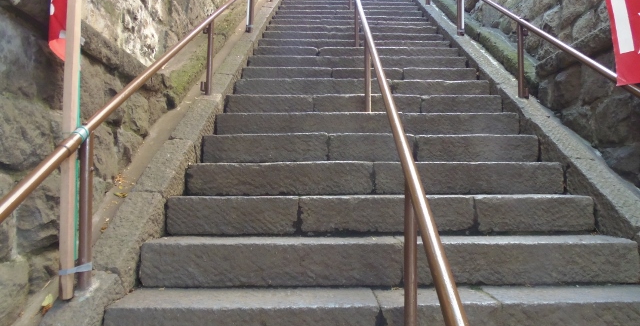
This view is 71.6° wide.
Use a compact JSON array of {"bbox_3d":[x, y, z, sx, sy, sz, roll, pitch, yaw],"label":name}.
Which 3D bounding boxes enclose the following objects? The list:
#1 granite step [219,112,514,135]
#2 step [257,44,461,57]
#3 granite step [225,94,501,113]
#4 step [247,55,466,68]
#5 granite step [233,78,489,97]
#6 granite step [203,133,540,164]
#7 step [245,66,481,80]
[{"bbox_3d":[0.400,-0.293,3.909,2.530,0.221,0.364,0,-3,0],"label":"granite step"},{"bbox_3d":[0.460,-1.317,5.721,2.530,0.221,0.364,0,-3,0],"label":"step"},{"bbox_3d":[0.411,-0.500,4.274,2.530,0.221,0.364,0,-3,0],"label":"granite step"},{"bbox_3d":[0.447,-1.116,5.359,2.530,0.221,0.364,0,-3,0],"label":"step"},{"bbox_3d":[0.432,-0.709,4.633,2.530,0.221,0.364,0,-3,0],"label":"granite step"},{"bbox_3d":[0.387,-0.082,3.545,2.530,0.221,0.364,0,-3,0],"label":"granite step"},{"bbox_3d":[0.431,-0.909,5.001,2.530,0.221,0.364,0,-3,0],"label":"step"}]

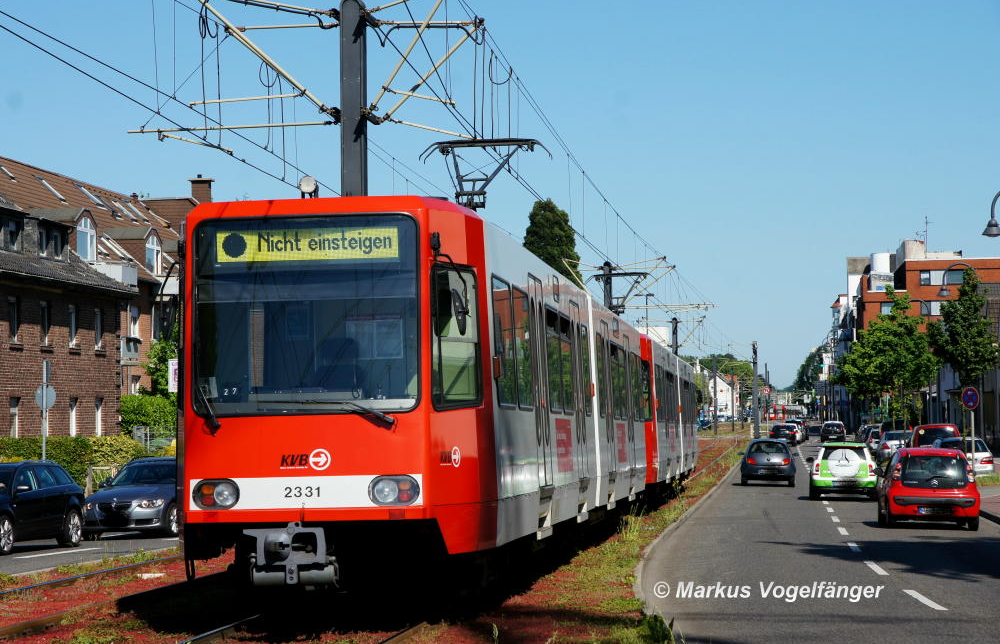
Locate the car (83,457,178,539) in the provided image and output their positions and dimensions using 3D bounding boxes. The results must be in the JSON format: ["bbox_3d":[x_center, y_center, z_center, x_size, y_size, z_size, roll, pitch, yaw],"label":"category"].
[{"bbox_3d":[-6.000,3.180,45.740,1.810,1.420,4.520,-1,-2,16],"label":"car"}]

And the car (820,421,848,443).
[{"bbox_3d":[24.000,7.850,179.000,1.760,1.480,4.250,-1,-2,9],"label":"car"}]

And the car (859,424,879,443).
[{"bbox_3d":[24.400,7.370,164.000,1.770,1.470,4.300,-1,-2,8],"label":"car"}]

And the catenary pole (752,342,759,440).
[{"bbox_3d":[20.800,5.580,203.000,0.380,8.000,0.380,-1,-2,8],"label":"catenary pole"}]

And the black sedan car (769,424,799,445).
[{"bbox_3d":[18.620,7.340,163.100,1.770,1.440,4.250,-1,-2,9],"label":"black sedan car"}]

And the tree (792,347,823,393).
[{"bbox_3d":[46.900,9.600,380.000,6.500,11.300,6.500,-1,-2,8],"label":"tree"}]

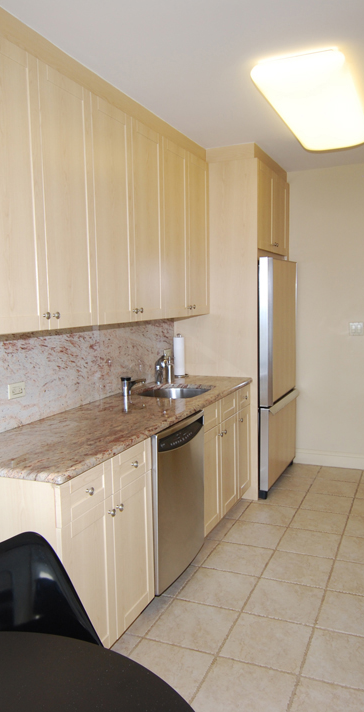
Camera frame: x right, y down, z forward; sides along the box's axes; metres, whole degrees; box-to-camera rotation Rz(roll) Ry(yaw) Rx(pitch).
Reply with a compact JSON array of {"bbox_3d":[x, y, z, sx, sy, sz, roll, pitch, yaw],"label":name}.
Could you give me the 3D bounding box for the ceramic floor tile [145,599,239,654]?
[{"bbox_3d":[0.056,1.221,2.410,0.332,0.010,0.336,1,5,23],"label":"ceramic floor tile"}]

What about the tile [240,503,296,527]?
[{"bbox_3d":[0.600,1.099,3.680,0.334,0.010,0.330,1,6,24],"label":"tile"}]

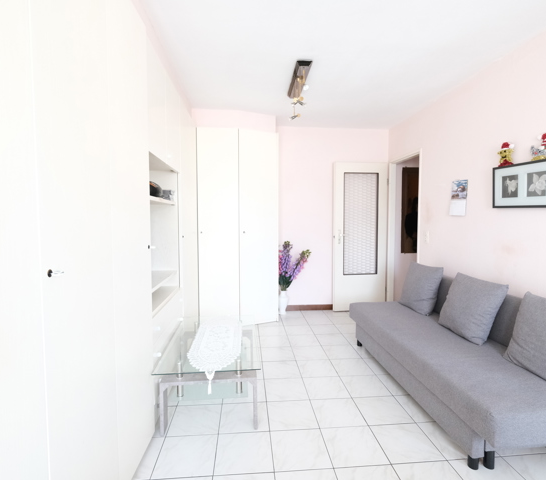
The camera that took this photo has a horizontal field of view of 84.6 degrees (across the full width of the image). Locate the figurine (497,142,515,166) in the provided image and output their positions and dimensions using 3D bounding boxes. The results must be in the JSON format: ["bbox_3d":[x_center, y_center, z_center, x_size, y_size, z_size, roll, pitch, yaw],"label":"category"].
[{"bbox_3d":[1.719,-0.629,2.208,0.060,0.160,0.100,0,3,-5],"label":"figurine"}]

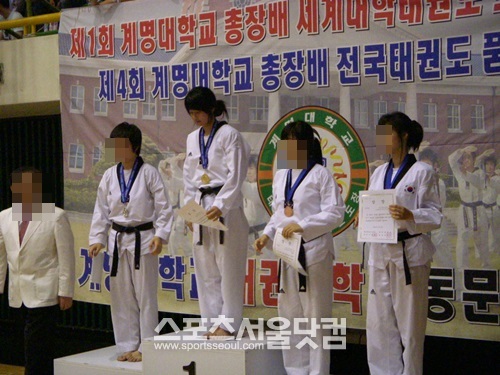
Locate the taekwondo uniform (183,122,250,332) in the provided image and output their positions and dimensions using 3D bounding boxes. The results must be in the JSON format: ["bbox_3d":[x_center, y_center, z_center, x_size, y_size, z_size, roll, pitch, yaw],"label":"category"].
[{"bbox_3d":[-0.222,0.266,6.330,0.480,1.380,0.360,0,0,36],"label":"taekwondo uniform"}]

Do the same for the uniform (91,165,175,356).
[{"bbox_3d":[-0.834,0.481,6.650,0.590,1.340,0.330,0,0,25],"label":"uniform"}]

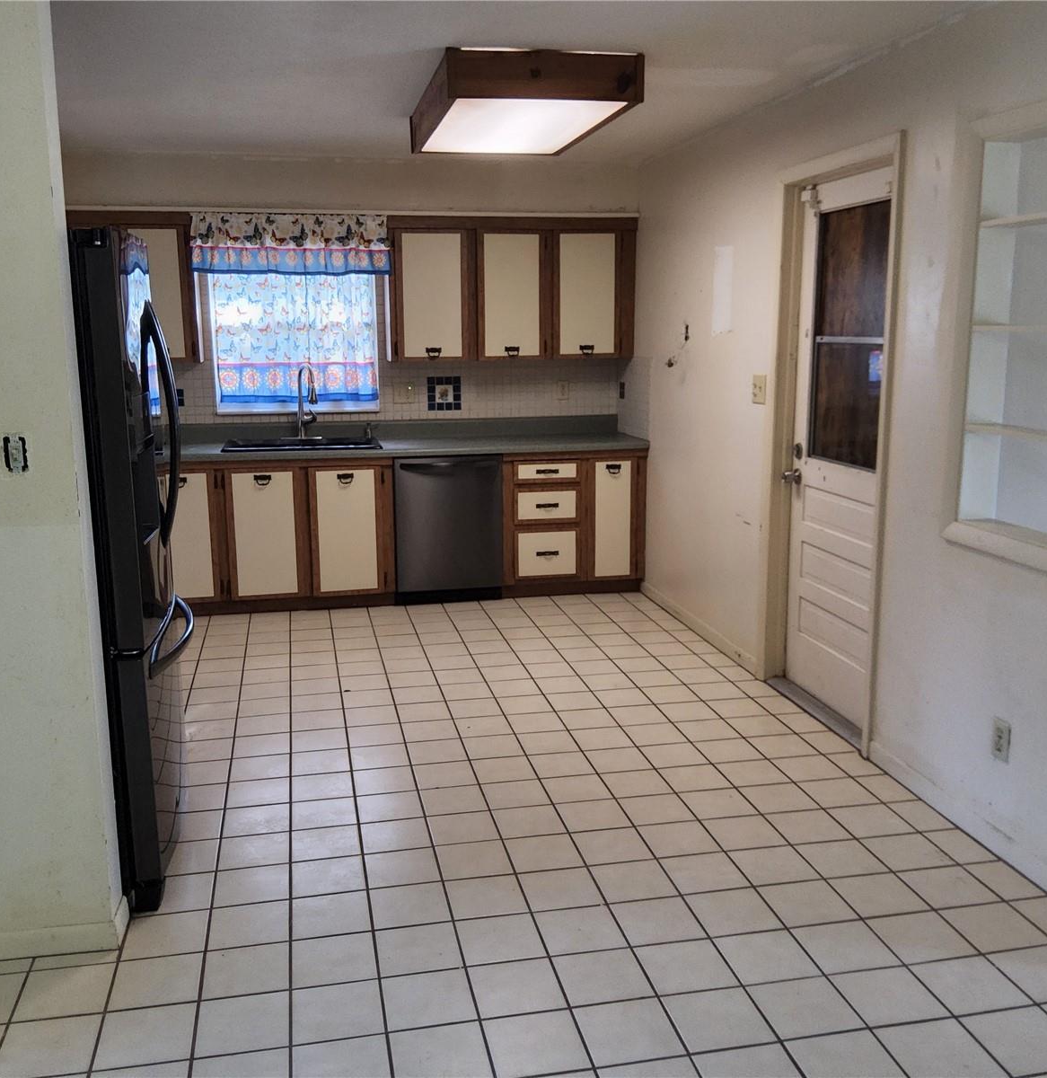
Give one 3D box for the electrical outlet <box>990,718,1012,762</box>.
[{"bbox_3d":[1.383,0.584,3.009,0.010,0.110,0.077,-2,12,-12],"label":"electrical outlet"}]

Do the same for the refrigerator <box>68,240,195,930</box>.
[{"bbox_3d":[-1.393,0.055,2.971,0.850,1.755,0.910,-2,12,-12],"label":"refrigerator"}]

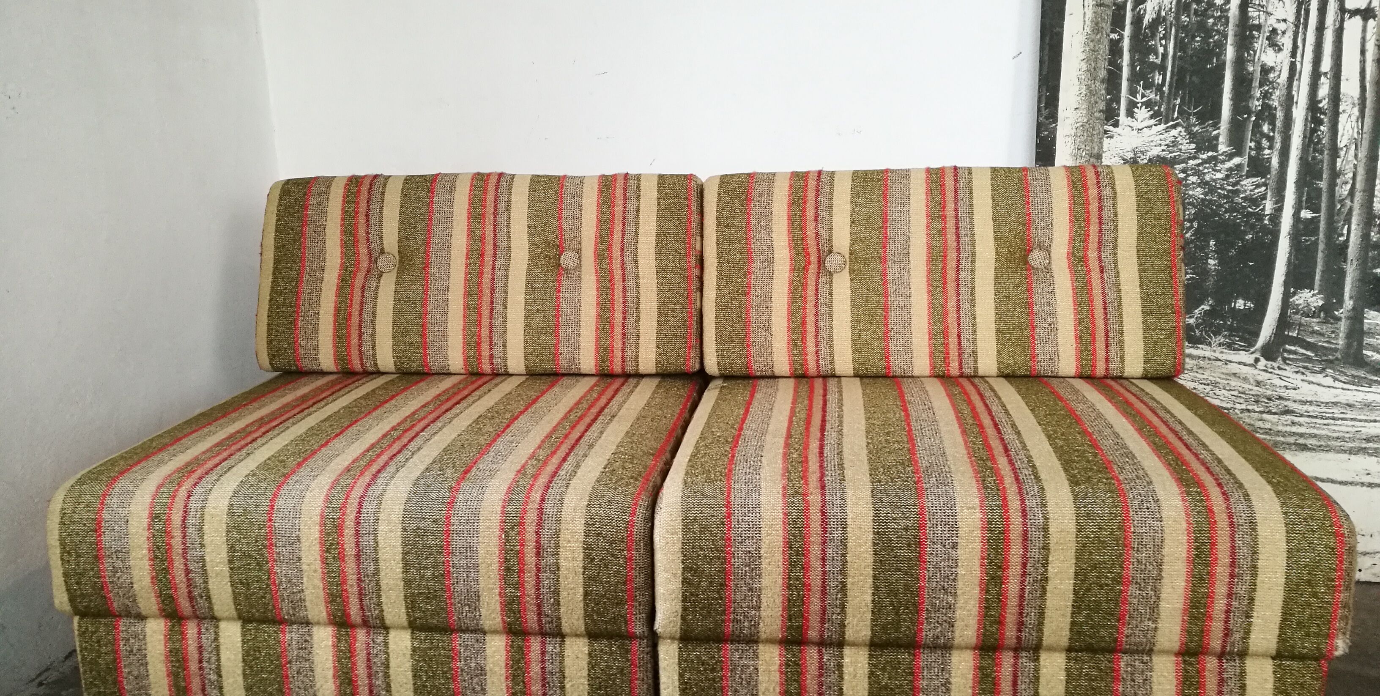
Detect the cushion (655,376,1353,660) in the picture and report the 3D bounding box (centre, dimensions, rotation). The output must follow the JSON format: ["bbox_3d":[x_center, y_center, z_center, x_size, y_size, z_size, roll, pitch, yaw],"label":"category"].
[{"bbox_3d":[0.388,0.193,1.566,0.782,0.168,0.679,0,13,7],"label":"cushion"}]

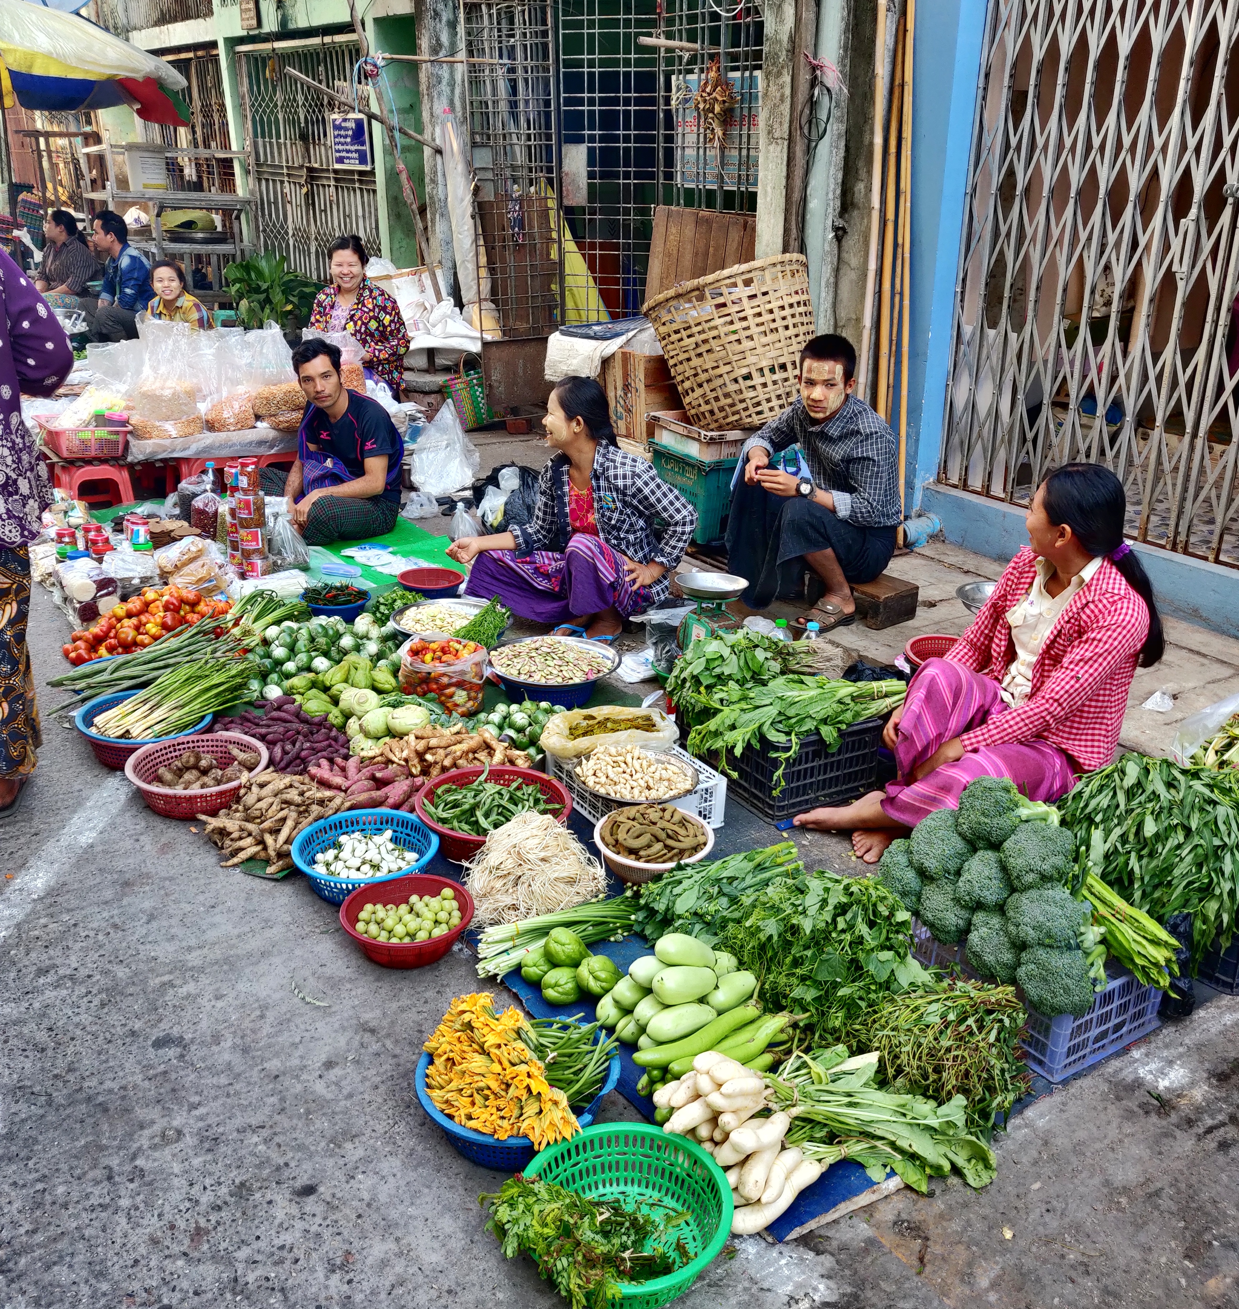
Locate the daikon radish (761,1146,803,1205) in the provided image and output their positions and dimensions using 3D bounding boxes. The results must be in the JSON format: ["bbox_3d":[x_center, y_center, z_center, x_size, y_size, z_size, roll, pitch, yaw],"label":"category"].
[{"bbox_3d":[0.252,0.799,1.849,0.040,0.040,0.130,14,27,29],"label":"daikon radish"}]

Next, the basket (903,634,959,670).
[{"bbox_3d":[0.869,0.026,3.258,0.190,0.100,0.190,0,26,0],"label":"basket"}]

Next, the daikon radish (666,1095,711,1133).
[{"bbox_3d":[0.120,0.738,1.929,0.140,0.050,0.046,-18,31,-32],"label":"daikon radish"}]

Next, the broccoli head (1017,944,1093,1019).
[{"bbox_3d":[0.734,0.547,2.004,0.130,0.125,0.130,-17,30,-31],"label":"broccoli head"}]

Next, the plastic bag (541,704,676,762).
[{"bbox_3d":[-0.023,0.189,2.800,0.320,0.110,0.210,3,24,8],"label":"plastic bag"}]

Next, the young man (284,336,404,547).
[{"bbox_3d":[-1.191,-0.910,4.867,0.600,0.748,0.580,-20,30,-38],"label":"young man"}]

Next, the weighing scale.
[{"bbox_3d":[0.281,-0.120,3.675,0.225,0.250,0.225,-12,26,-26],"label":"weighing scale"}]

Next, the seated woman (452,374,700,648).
[{"bbox_3d":[-0.137,-0.500,3.965,0.680,0.820,0.600,11,25,25],"label":"seated woman"}]

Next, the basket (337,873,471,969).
[{"bbox_3d":[-0.426,0.557,2.414,0.260,0.090,0.260,0,23,0],"label":"basket"}]

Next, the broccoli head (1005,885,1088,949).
[{"bbox_3d":[0.761,0.469,2.130,0.125,0.125,0.135,-12,-19,36],"label":"broccoli head"}]

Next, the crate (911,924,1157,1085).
[{"bbox_3d":[0.762,0.573,2.249,0.275,0.155,0.380,-17,30,-31],"label":"crate"}]

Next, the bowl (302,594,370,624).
[{"bbox_3d":[-0.959,-0.161,4.054,0.245,0.090,0.245,-1,25,0],"label":"bowl"}]

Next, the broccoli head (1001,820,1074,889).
[{"bbox_3d":[0.787,0.375,2.253,0.140,0.130,0.140,7,24,16],"label":"broccoli head"}]

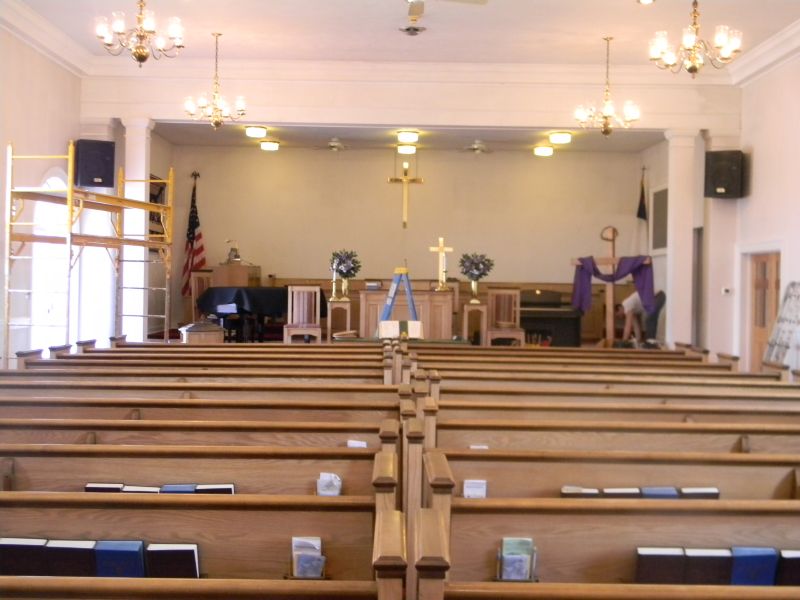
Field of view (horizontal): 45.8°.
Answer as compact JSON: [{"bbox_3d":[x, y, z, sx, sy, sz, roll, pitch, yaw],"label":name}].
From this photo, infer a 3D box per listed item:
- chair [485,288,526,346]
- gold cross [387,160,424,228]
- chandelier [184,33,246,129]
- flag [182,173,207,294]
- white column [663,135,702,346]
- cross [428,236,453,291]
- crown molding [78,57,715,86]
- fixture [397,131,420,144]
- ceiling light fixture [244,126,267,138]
[{"bbox_3d":[1.590,0.375,14.300,0.570,1.100,0.570,1,1,0],"label":"chair"},{"bbox_3d":[0.102,-1.884,17.000,0.620,1.210,0.070,1,1,0],"label":"gold cross"},{"bbox_3d":[-2.438,-2.901,12.553,0.800,1.270,0.800,1,1,0],"label":"chandelier"},{"bbox_3d":[-3.547,-1.125,16.273,0.450,2.130,0.350,1,1,0],"label":"flag"},{"bbox_3d":[4.247,-0.806,14.356,0.420,3.547,0.420,1,1,0],"label":"white column"},{"bbox_3d":[0.684,-0.616,15.996,0.390,0.910,0.200,1,1,0],"label":"cross"},{"bbox_3d":[0.175,-3.379,14.006,9.850,0.280,0.300,1,1,0],"label":"crown molding"},{"bbox_3d":[0.149,-2.784,16.214,0.360,0.150,0.360,1,1,0],"label":"fixture"},{"bbox_3d":[-2.455,-2.852,16.154,0.360,0.150,0.360,1,1,0],"label":"ceiling light fixture"}]

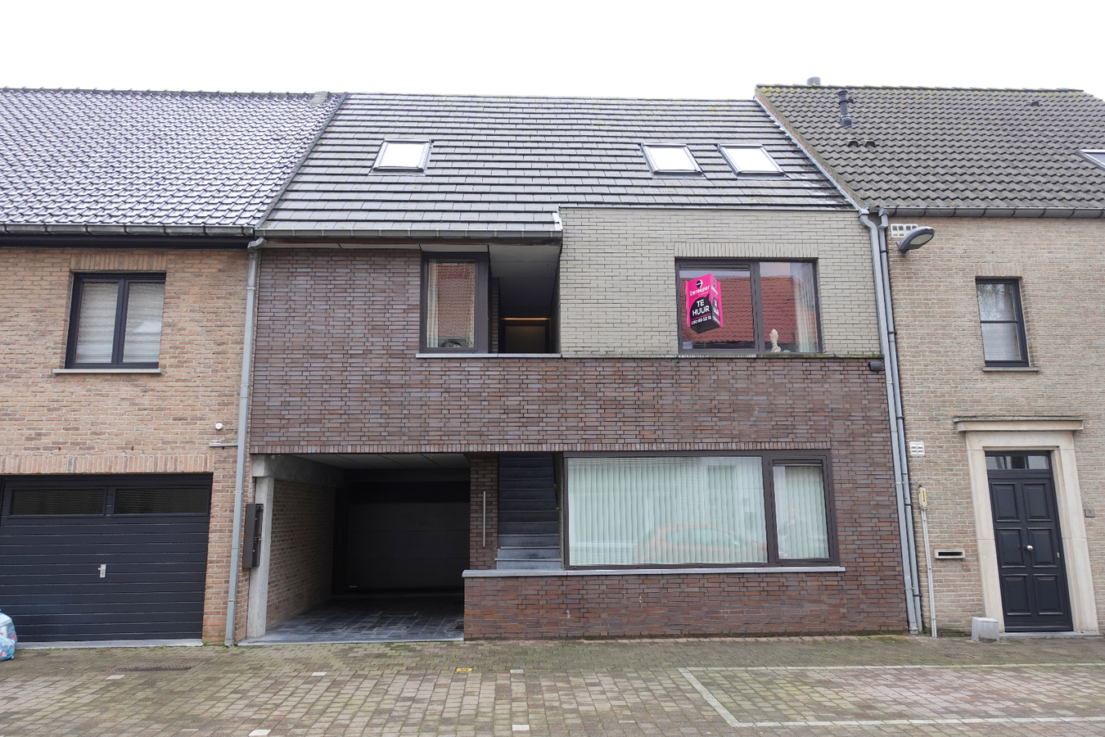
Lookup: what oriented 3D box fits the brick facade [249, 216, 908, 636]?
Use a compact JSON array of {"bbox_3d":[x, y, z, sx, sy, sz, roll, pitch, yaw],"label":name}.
[{"bbox_3d":[0.330,0.649,10.268,8.730,5.870,0.600,0,-10,-3],"label":"brick facade"}]

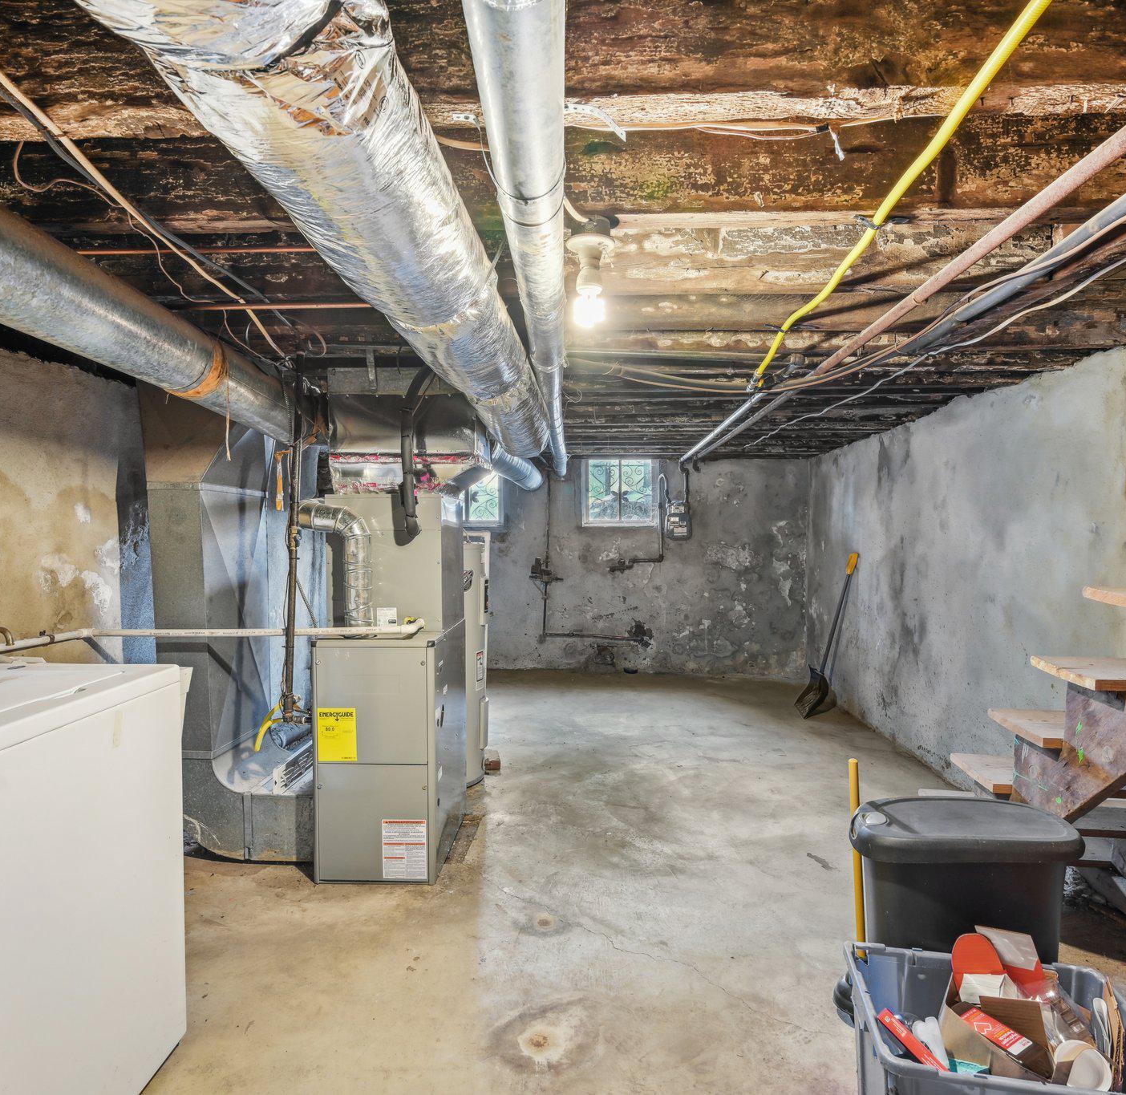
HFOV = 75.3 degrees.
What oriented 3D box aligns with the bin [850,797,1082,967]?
[{"bbox_3d":[0.800,0.875,1.510,0.420,0.640,0.290,0,0,0],"label":"bin"}]

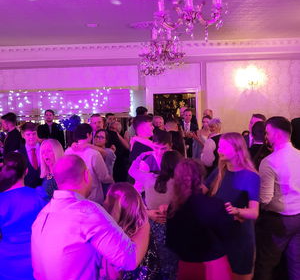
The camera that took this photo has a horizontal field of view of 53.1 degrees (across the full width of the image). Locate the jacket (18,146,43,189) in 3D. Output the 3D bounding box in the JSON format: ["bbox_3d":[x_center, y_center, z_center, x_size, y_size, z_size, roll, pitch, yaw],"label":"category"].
[{"bbox_3d":[-1.196,0.421,3.199,0.500,0.700,0.320,-4,9,-14],"label":"jacket"}]

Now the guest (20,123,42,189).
[{"bbox_3d":[-1.188,0.688,3.242,0.500,1.760,0.360,-4,9,-14],"label":"guest"}]

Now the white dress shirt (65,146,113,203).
[{"bbox_3d":[-0.606,0.340,3.088,0.480,0.600,0.350,3,10,30],"label":"white dress shirt"}]

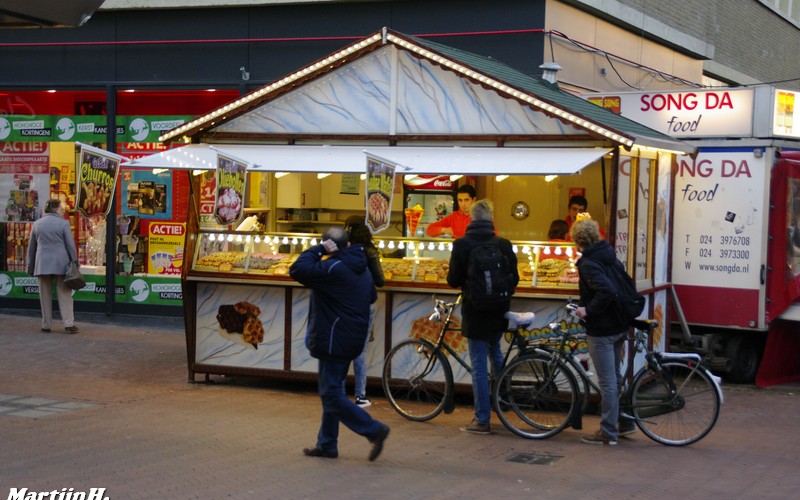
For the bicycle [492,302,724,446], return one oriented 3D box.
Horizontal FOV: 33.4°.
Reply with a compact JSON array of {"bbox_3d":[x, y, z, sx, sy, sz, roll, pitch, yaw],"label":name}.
[{"bbox_3d":[1.732,1.015,10.888,1.860,1.110,0.580,2,3,9],"label":"bicycle"}]

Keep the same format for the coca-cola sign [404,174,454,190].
[{"bbox_3d":[0.325,-0.763,14.942,0.630,0.200,0.060,3,3,21],"label":"coca-cola sign"}]

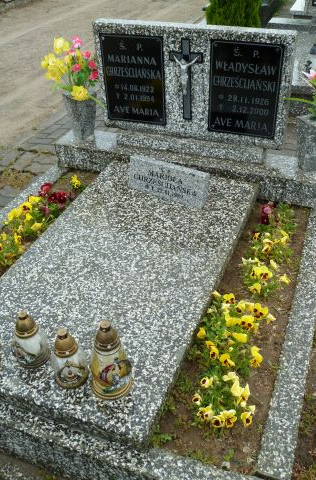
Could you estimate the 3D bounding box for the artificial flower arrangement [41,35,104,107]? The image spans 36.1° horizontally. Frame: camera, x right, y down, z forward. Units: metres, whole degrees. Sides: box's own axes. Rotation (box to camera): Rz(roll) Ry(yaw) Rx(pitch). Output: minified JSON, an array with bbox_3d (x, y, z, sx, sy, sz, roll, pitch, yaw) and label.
[{"bbox_3d":[-0.454,-0.885,2.548,0.320,0.320,0.250,11,38,17],"label":"artificial flower arrangement"}]

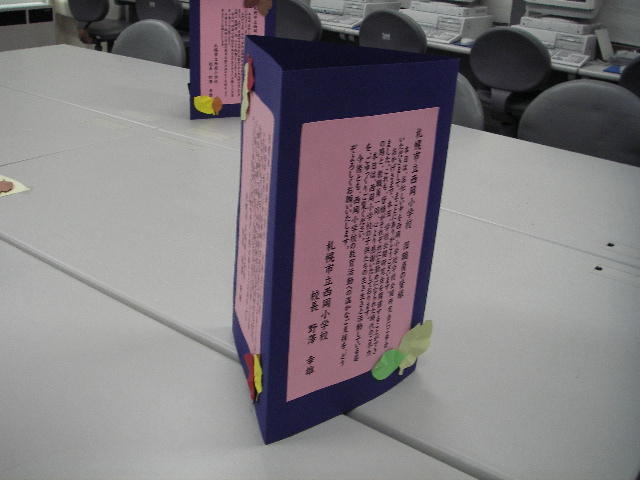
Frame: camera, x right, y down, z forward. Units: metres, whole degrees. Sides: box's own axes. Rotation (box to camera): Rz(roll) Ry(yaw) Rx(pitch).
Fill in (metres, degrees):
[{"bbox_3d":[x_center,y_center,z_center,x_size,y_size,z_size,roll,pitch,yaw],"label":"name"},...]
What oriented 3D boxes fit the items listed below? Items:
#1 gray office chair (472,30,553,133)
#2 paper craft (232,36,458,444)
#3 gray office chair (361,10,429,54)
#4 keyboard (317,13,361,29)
[{"bbox_3d":[1.074,-0.723,3.786,0.500,0.880,0.550,19,27,32],"label":"gray office chair"},{"bbox_3d":[-0.022,-0.022,0.801,0.241,0.390,0.206,-16,30,-39],"label":"paper craft"},{"bbox_3d":[0.514,-0.926,4.154,0.500,0.880,0.550,19,27,32],"label":"gray office chair"},{"bbox_3d":[0.082,-1.490,4.781,0.450,0.045,0.195,19,27,32],"label":"keyboard"}]

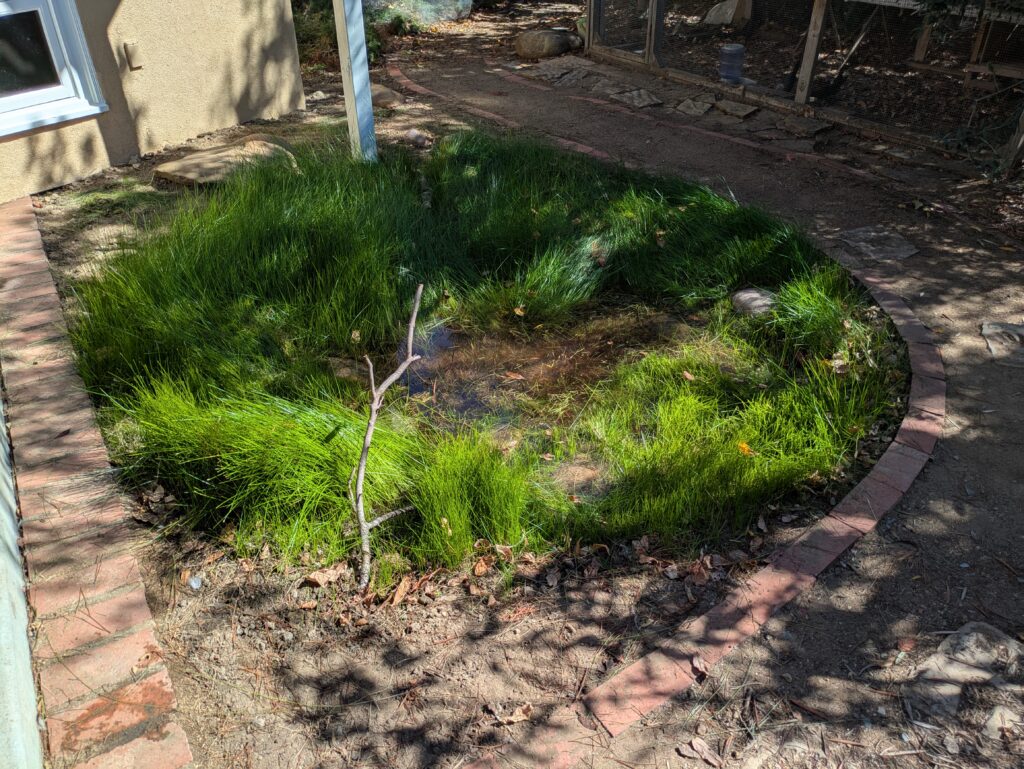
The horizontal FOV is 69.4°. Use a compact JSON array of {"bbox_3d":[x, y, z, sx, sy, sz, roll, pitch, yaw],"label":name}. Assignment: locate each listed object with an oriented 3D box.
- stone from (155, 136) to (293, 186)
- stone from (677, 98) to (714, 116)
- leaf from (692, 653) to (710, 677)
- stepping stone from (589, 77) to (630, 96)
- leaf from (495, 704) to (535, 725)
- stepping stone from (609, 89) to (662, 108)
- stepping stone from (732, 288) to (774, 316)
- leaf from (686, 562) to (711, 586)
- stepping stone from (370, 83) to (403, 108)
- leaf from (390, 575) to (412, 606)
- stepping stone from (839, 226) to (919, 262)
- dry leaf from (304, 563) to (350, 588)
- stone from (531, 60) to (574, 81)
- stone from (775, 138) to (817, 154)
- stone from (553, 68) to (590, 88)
[{"bbox_3d":[-1.471,-1.134,3.966,0.630,0.120,0.620,21,38,29],"label":"stone"},{"bbox_3d":[1.272,-1.916,5.170,0.208,0.040,0.336,15,36,23],"label":"stone"},{"bbox_3d":[0.360,0.542,1.420,0.019,0.017,0.045,-12,35,-18],"label":"leaf"},{"bbox_3d":[0.793,-2.371,5.935,0.280,0.045,0.480,-8,34,-12],"label":"stepping stone"},{"bbox_3d":[0.006,0.595,1.338,0.066,0.020,0.030,-13,35,-18],"label":"leaf"},{"bbox_3d":[0.932,-2.124,5.547,0.340,0.050,0.460,-15,36,-22],"label":"stepping stone"},{"bbox_3d":[0.899,-0.313,2.745,0.165,0.075,0.120,9,34,14],"label":"stepping stone"},{"bbox_3d":[0.416,0.422,1.651,0.052,0.030,0.062,14,36,21],"label":"leaf"},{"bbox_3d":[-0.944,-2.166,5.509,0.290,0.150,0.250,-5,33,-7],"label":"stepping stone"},{"bbox_3d":[-0.237,0.450,1.605,0.030,0.030,0.075,11,34,16],"label":"leaf"},{"bbox_3d":[1.578,-0.590,3.175,0.298,0.040,0.330,-10,34,-15],"label":"stepping stone"},{"bbox_3d":[-0.411,0.423,1.644,0.090,0.035,0.055,-19,38,-27],"label":"dry leaf"},{"bbox_3d":[0.326,-2.727,6.480,0.330,0.045,0.600,-9,34,-14],"label":"stone"},{"bbox_3d":[1.750,-1.457,4.535,0.250,0.040,0.240,9,34,13],"label":"stone"},{"bbox_3d":[0.491,-2.498,6.060,0.230,0.045,0.480,16,36,24],"label":"stone"}]

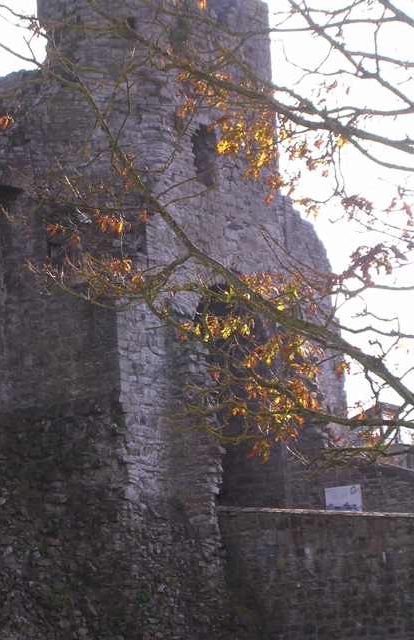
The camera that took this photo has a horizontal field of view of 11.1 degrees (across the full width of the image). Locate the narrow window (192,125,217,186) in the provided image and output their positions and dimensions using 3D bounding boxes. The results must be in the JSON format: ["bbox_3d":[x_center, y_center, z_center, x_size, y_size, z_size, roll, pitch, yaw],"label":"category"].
[{"bbox_3d":[-0.047,-3.179,41.378,0.250,1.153,0.590,-8,-14,34],"label":"narrow window"}]

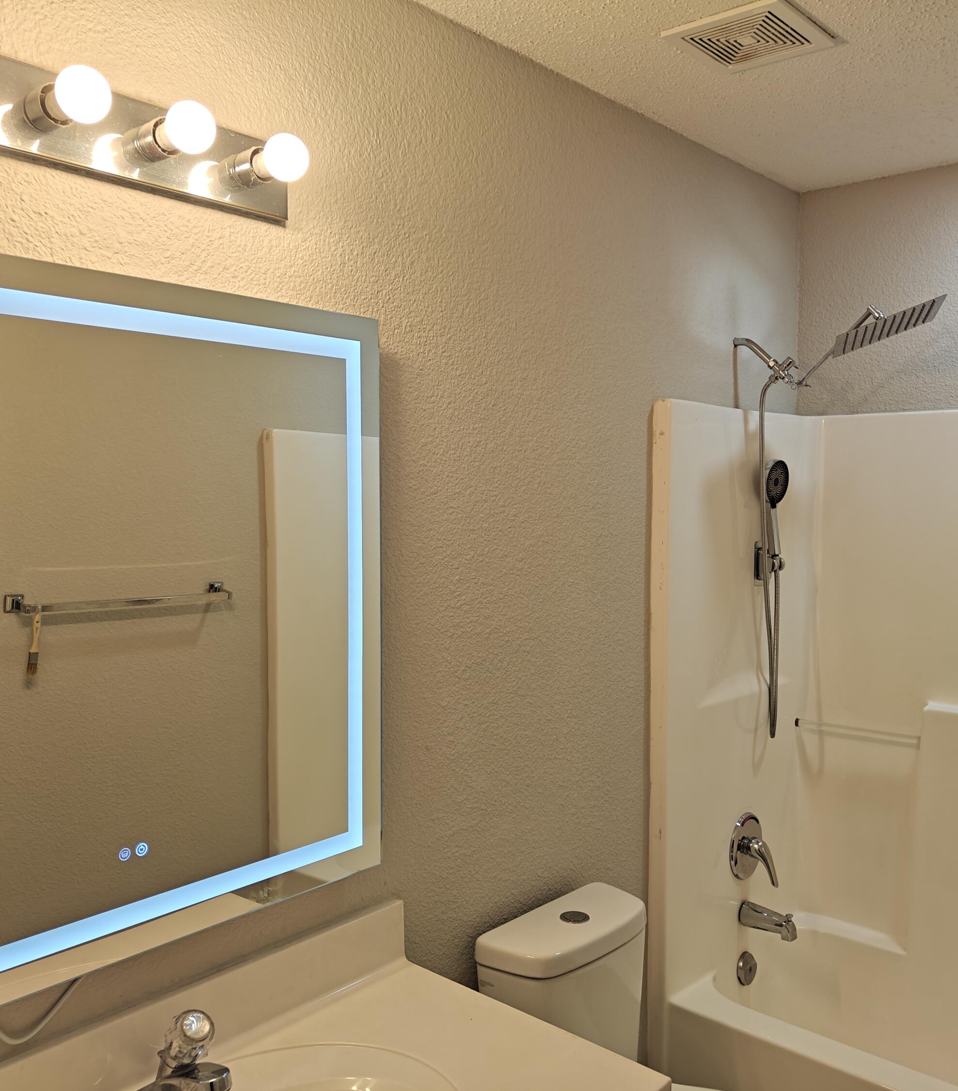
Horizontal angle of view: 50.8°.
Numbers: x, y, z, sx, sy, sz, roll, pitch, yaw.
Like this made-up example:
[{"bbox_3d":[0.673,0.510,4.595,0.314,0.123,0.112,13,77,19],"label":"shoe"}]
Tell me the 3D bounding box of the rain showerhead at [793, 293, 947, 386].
[{"bbox_3d":[0.946,-0.512,2.486,0.372,0.130,0.254,-20,-7,16],"label":"rain showerhead"}]

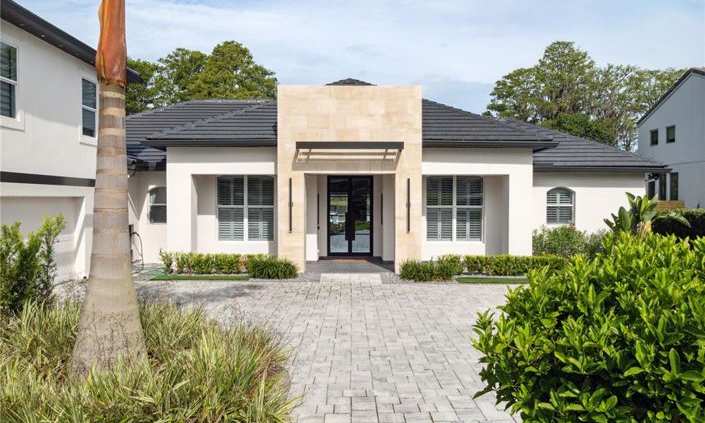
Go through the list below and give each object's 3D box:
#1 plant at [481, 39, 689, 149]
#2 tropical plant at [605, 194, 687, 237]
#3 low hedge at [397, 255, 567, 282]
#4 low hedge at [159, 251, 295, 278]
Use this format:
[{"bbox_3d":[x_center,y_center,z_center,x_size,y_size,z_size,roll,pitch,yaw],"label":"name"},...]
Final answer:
[{"bbox_3d":[20.500,-6.957,49.870,17.000,15.900,14.000,0,1,0],"label":"plant"},{"bbox_3d":[8.750,0.557,17.015,2.400,2.200,2.100,0,1,0],"label":"tropical plant"},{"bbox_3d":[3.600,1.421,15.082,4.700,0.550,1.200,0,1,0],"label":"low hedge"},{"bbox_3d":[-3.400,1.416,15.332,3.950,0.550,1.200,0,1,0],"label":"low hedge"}]

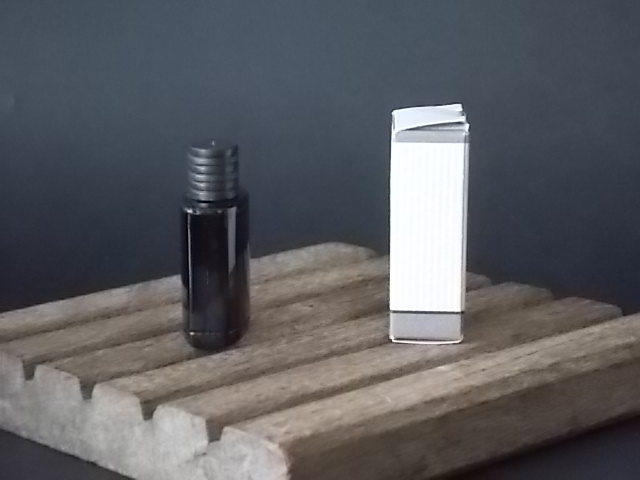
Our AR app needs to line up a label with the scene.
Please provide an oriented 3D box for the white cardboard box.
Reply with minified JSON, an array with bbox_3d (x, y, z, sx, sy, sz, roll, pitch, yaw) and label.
[{"bbox_3d":[0.033,-0.004,0.620,0.021,0.066,0.022,1,13,5],"label":"white cardboard box"}]

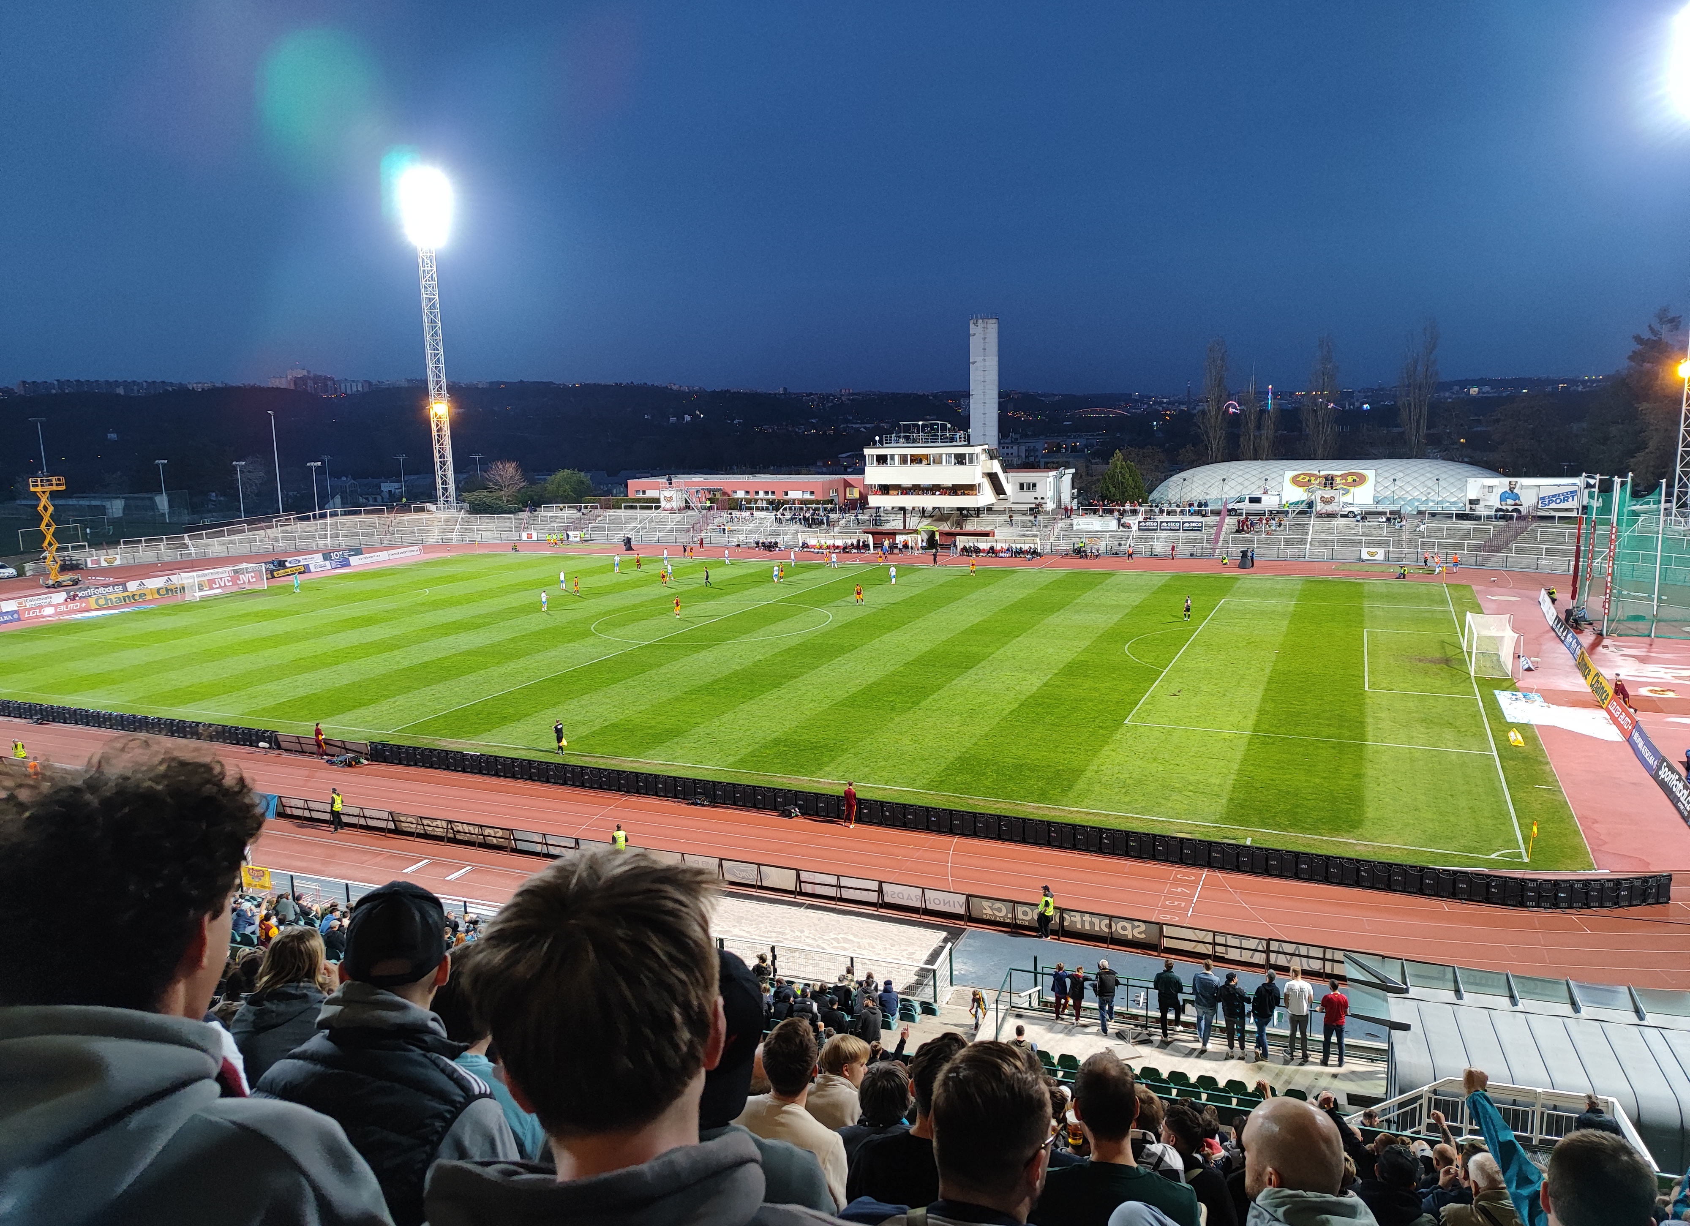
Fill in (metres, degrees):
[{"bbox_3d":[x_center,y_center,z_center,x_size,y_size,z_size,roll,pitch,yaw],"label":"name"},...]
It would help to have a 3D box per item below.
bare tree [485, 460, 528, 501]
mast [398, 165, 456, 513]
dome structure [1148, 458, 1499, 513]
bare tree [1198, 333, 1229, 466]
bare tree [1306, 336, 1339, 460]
[{"bbox_3d":[-52.310,-20.080,180.040,6.480,7.080,6.270,-4,10,-16],"label":"bare tree"},{"bbox_3d":[-60.720,-40.000,173.080,7.390,49.180,3.040,-6,11,-25],"label":"mast"},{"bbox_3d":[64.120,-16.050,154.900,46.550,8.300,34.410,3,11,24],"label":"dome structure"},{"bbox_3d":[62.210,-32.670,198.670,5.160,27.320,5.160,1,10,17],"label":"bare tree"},{"bbox_3d":[78.700,-32.150,194.620,5.260,27.320,5.260,2,11,22],"label":"bare tree"}]

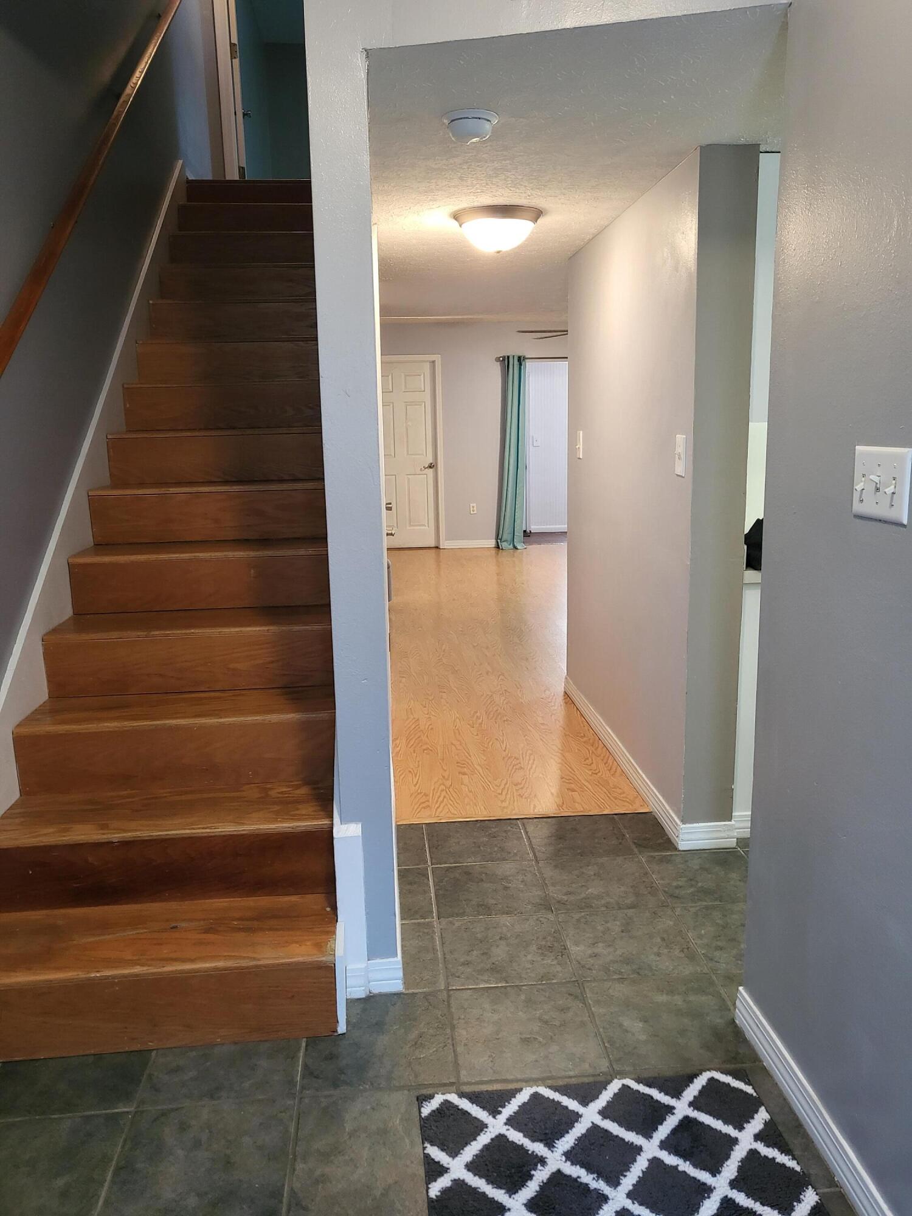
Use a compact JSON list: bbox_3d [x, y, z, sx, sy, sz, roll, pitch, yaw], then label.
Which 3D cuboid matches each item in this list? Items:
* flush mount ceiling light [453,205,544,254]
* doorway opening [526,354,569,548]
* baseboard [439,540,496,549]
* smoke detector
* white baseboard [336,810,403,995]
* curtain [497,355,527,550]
[{"bbox_3d":[0.155,-1.356,3.314,0.325,0.135,0.325,-2,11,-5],"label":"flush mount ceiling light"},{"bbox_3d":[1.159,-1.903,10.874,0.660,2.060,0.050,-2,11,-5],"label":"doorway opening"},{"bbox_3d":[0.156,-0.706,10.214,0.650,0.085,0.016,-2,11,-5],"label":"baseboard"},{"bbox_3d":[0.036,-1.169,2.236,0.140,0.056,0.140,-2,11,-5],"label":"smoke detector"},{"bbox_3d":[-0.206,0.701,2.175,0.150,0.450,0.090,-2,11,-5],"label":"white baseboard"},{"bbox_3d":[0.613,-1.682,9.980,0.330,2.076,0.120,-2,11,-5],"label":"curtain"}]

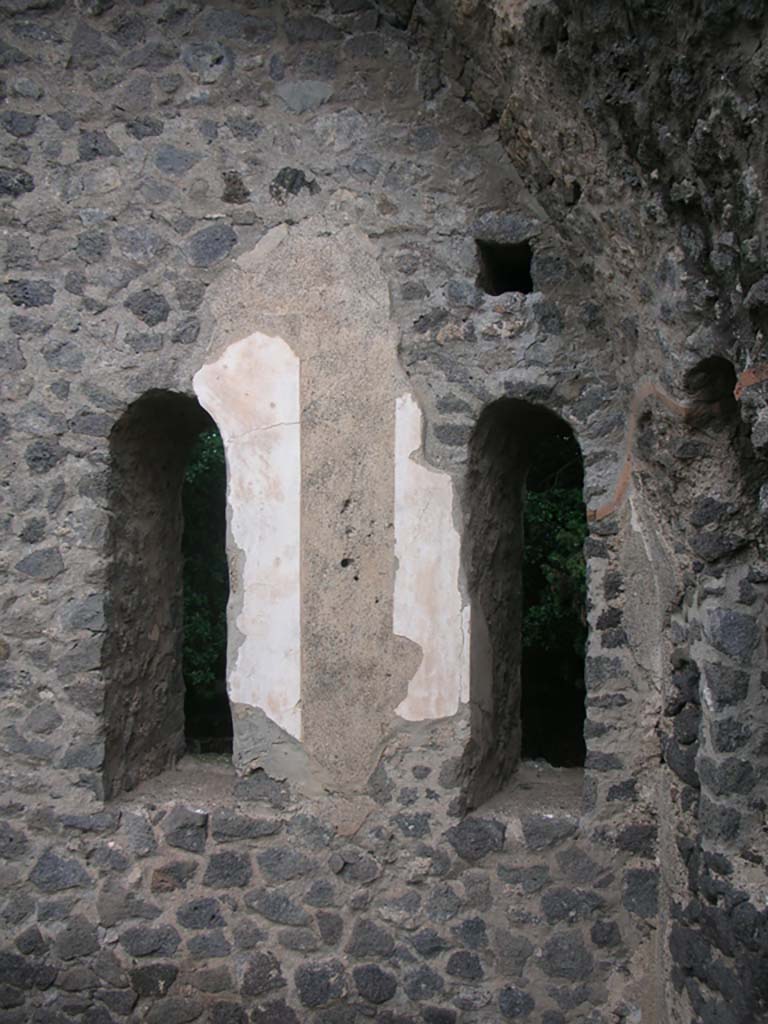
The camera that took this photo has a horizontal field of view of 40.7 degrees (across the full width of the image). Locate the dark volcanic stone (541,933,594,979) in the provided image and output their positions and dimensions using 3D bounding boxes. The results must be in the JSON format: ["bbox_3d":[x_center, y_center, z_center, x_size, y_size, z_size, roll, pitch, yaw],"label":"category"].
[{"bbox_3d":[0.644,1.557,3.634,0.184,0.157,0.122,0,-4,0],"label":"dark volcanic stone"}]

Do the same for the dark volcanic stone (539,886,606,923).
[{"bbox_3d":[0.620,1.297,3.452,0.201,0.117,0.100,0,-3,0],"label":"dark volcanic stone"}]

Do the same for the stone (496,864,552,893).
[{"bbox_3d":[0.473,1.244,3.514,0.182,0.093,0.097,0,-3,0],"label":"stone"}]

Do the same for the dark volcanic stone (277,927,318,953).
[{"bbox_3d":[-0.282,1.409,3.446,0.138,0.081,0.100,0,-3,0],"label":"dark volcanic stone"}]

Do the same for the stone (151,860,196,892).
[{"bbox_3d":[-0.691,1.208,3.457,0.155,0.101,0.100,0,-3,0],"label":"stone"}]

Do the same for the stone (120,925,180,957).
[{"bbox_3d":[-0.791,1.453,3.510,0.208,0.105,0.111,0,-3,0],"label":"stone"}]

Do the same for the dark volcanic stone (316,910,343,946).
[{"bbox_3d":[-0.178,1.376,3.448,0.089,0.113,0.100,0,-3,0],"label":"dark volcanic stone"}]

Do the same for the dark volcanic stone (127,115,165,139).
[{"bbox_3d":[-0.819,-1.316,3.589,0.130,0.081,0.100,0,-3,0],"label":"dark volcanic stone"}]

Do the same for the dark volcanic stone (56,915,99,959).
[{"bbox_3d":[-0.995,1.383,3.408,0.139,0.140,0.100,0,-4,3],"label":"dark volcanic stone"}]

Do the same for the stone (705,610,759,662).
[{"bbox_3d":[1.131,0.405,3.369,0.175,0.164,0.120,-1,-5,20],"label":"stone"}]

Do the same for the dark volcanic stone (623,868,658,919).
[{"bbox_3d":[0.997,1.483,4.026,0.135,0.189,0.121,0,-2,0],"label":"dark volcanic stone"}]

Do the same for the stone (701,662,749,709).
[{"bbox_3d":[1.208,0.614,3.662,0.156,0.158,0.118,-1,-3,20],"label":"stone"}]

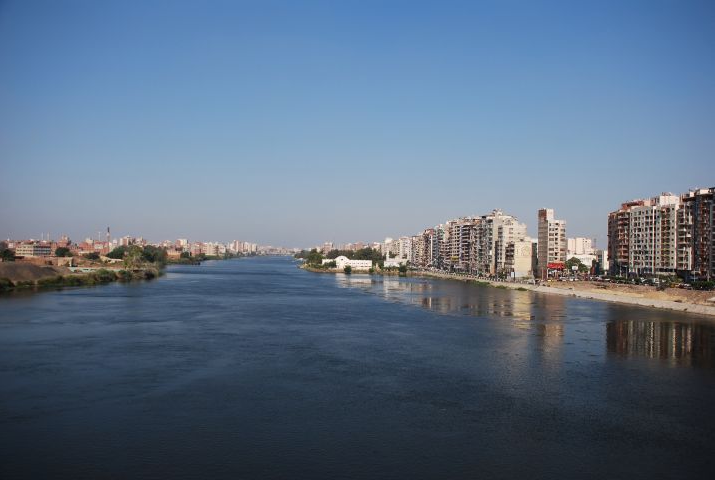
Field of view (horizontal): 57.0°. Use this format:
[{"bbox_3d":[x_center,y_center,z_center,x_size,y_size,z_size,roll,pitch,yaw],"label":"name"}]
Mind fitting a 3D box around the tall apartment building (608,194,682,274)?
[{"bbox_3d":[160.117,-0.972,352.091,18.000,39.000,61.000,2,-1,-9],"label":"tall apartment building"}]

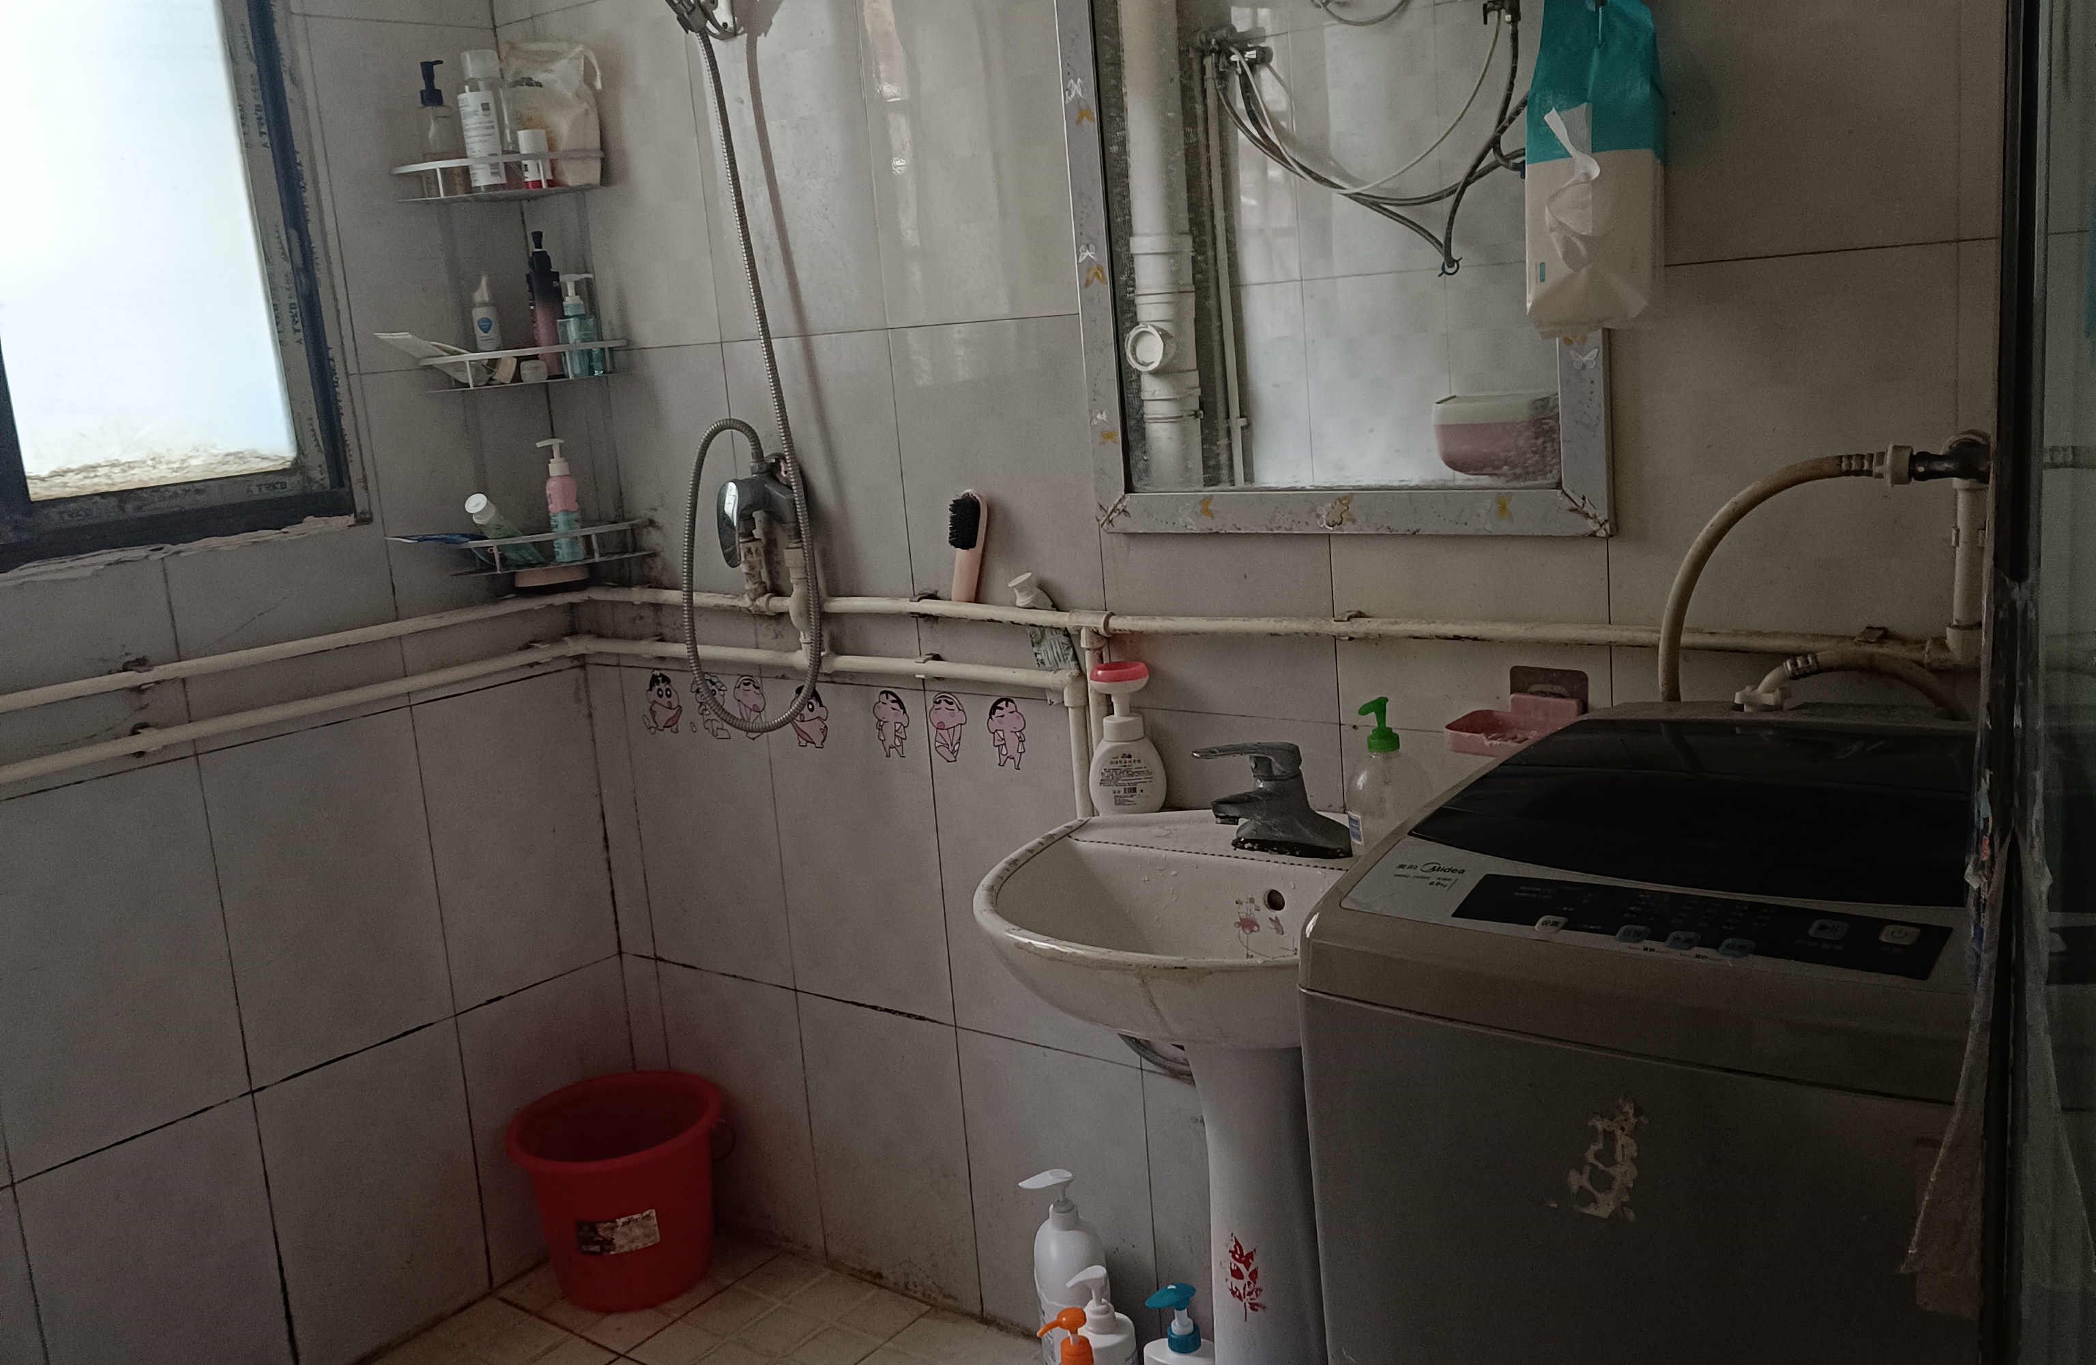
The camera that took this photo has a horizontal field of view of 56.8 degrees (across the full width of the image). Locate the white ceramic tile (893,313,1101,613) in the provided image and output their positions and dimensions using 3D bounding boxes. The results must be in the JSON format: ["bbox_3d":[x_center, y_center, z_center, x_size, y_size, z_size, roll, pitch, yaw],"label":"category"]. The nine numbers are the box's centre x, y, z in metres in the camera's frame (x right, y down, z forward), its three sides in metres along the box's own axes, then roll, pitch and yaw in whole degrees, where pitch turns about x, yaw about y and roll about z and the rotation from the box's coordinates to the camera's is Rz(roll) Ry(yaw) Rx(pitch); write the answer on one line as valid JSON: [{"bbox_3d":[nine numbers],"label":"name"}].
[{"bbox_3d":[-0.057,-0.215,2.292,0.300,0.420,0.012,4,14,39],"label":"white ceramic tile"}]

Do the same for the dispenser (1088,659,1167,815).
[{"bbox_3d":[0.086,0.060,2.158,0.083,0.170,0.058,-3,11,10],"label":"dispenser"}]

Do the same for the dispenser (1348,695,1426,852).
[{"bbox_3d":[0.322,0.091,1.836,0.080,0.175,0.072,4,14,39],"label":"dispenser"}]

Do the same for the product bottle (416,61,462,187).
[{"bbox_3d":[-0.801,-0.729,2.543,0.056,0.170,0.050,6,16,45],"label":"product bottle"}]

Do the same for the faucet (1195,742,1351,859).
[{"bbox_3d":[0.211,0.122,1.967,0.130,0.144,0.190,4,14,39],"label":"faucet"}]

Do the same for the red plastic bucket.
[{"bbox_3d":[-0.606,0.737,2.779,0.305,0.245,0.305,-5,11,1],"label":"red plastic bucket"}]

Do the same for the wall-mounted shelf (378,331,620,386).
[{"bbox_3d":[-0.712,-0.438,2.683,0.270,0.047,0.175,-6,11,-5],"label":"wall-mounted shelf"}]

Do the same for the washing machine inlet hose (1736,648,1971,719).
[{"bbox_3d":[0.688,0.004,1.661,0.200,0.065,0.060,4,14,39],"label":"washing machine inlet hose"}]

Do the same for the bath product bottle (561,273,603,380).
[{"bbox_3d":[-0.647,-0.490,2.656,0.055,0.140,0.050,-2,12,14],"label":"bath product bottle"}]

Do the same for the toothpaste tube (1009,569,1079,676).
[{"bbox_3d":[-0.004,-0.048,2.282,0.055,0.164,0.035,-23,-3,41],"label":"toothpaste tube"}]

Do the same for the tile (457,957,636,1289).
[{"bbox_3d":[-0.724,0.637,2.860,0.012,0.413,0.295,4,14,38],"label":"tile"}]

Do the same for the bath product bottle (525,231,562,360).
[{"bbox_3d":[-0.681,-0.512,2.630,0.044,0.200,0.042,4,14,39],"label":"bath product bottle"}]

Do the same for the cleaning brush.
[{"bbox_3d":[-0.094,-0.161,2.283,0.035,0.155,0.040,4,4,39],"label":"cleaning brush"}]

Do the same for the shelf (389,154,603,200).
[{"bbox_3d":[-0.732,-0.677,2.608,0.280,0.050,0.190,-6,11,-5],"label":"shelf"}]

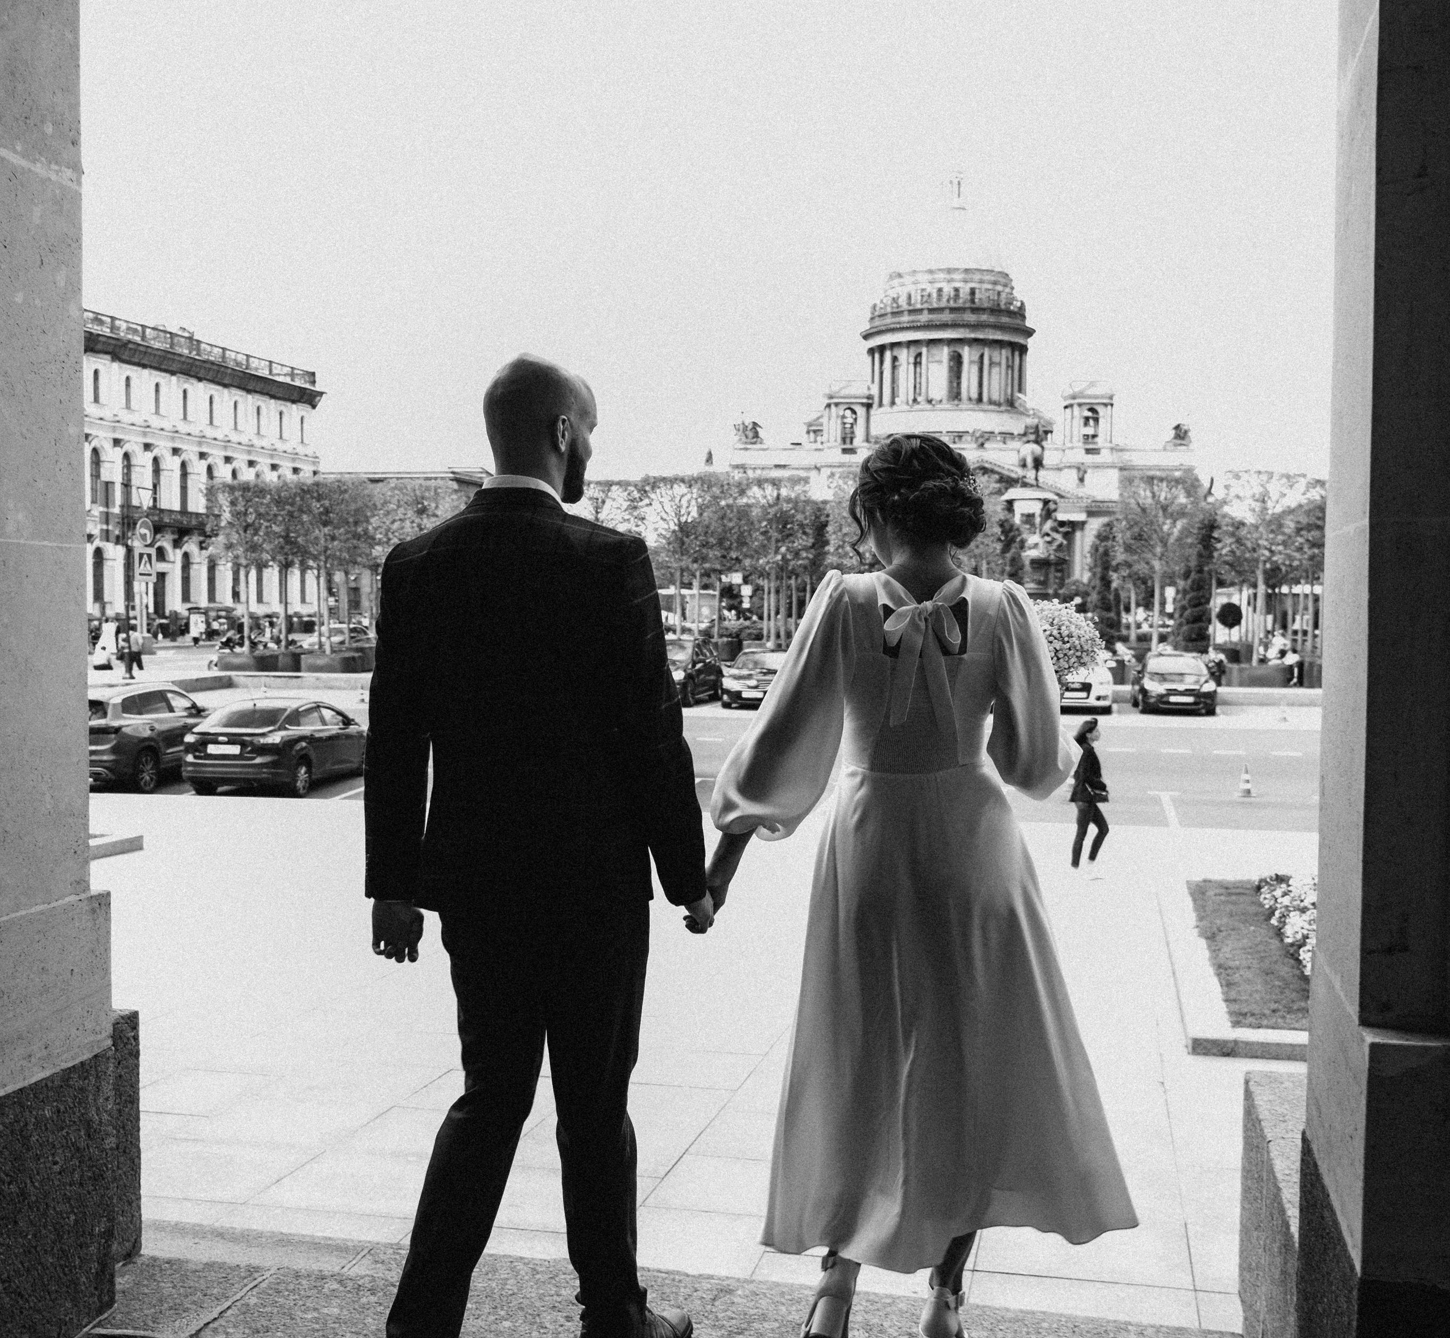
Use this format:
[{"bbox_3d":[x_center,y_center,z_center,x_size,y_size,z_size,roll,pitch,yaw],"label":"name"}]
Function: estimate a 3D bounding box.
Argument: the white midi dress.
[{"bbox_3d":[0.355,0.446,2.915,0.740,1.240,0.500,1,2,9],"label":"white midi dress"}]

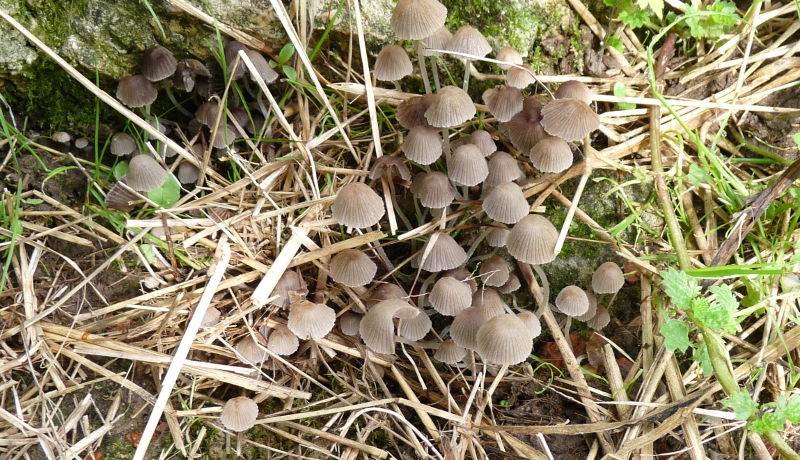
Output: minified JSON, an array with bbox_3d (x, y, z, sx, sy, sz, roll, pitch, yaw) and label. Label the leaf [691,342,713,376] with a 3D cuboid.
[{"bbox_3d":[0.157,0.067,0.325,0.009,0.003,0.018,-10,62,10],"label":"leaf"}]

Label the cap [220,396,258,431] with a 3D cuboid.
[{"bbox_3d":[-0.078,0.090,0.305,0.018,0.010,0.018,0,50,0],"label":"cap"}]

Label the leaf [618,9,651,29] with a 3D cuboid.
[{"bbox_3d":[0.154,-0.139,0.410,0.020,0.005,0.015,7,80,13],"label":"leaf"}]

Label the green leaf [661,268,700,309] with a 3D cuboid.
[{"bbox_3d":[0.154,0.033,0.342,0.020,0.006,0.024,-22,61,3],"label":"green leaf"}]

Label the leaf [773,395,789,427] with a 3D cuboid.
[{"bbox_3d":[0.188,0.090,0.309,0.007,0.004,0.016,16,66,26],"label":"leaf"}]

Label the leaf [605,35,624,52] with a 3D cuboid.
[{"bbox_3d":[0.144,-0.126,0.420,0.013,0.004,0.013,-41,74,0],"label":"leaf"}]

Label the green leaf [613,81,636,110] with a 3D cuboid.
[{"bbox_3d":[0.144,-0.086,0.400,0.015,0.005,0.021,-8,74,9],"label":"green leaf"}]

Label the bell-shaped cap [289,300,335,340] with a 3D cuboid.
[{"bbox_3d":[-0.044,0.045,0.315,0.024,0.012,0.023,0,50,0],"label":"bell-shaped cap"}]

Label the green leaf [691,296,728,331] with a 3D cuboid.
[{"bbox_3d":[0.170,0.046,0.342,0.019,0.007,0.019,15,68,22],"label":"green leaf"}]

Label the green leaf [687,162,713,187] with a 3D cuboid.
[{"bbox_3d":[0.178,-0.033,0.370,0.014,0.004,0.015,11,75,18],"label":"green leaf"}]

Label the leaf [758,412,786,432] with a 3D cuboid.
[{"bbox_3d":[0.179,0.092,0.300,0.011,0.003,0.009,-15,58,9],"label":"leaf"}]

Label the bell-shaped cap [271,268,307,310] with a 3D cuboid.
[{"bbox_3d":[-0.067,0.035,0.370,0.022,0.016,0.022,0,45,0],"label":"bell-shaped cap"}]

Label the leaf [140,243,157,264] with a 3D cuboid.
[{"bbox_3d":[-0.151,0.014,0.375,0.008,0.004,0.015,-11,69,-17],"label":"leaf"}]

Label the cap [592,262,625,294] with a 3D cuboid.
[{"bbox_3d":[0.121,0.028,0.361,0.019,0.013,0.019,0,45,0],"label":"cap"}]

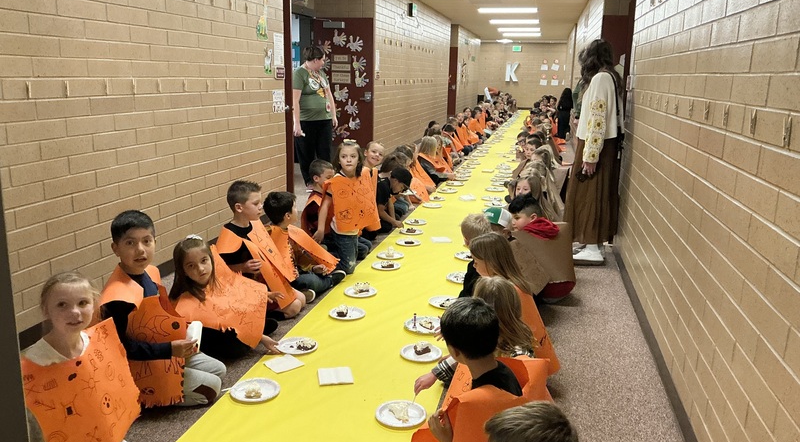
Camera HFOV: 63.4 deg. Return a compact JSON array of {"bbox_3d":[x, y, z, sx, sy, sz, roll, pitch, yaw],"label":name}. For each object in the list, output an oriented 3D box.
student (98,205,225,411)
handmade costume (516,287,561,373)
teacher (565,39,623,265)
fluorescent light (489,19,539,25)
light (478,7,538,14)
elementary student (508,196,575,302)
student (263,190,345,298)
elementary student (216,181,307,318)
[{"bbox_3d":[-1.067,0.361,2.778,0.520,0.820,0.420,10,15,32],"label":"student"},{"bbox_3d":[0.537,0.509,2.951,0.380,0.440,0.430,11,16,37],"label":"handmade costume"},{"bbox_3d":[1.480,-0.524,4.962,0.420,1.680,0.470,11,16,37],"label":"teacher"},{"bbox_3d":[2.973,-5.158,16.756,1.220,0.080,0.580,4,13,12],"label":"fluorescent light"},{"bbox_3d":[2.313,-4.503,13.817,1.220,0.080,0.580,4,13,12],"label":"light"},{"bbox_3d":[0.857,0.149,4.246,0.580,0.660,0.440,8,15,29],"label":"elementary student"},{"bbox_3d":[-0.700,0.111,4.381,0.570,0.610,0.460,1,13,-2],"label":"student"},{"bbox_3d":[-0.824,0.156,3.811,0.540,0.770,0.430,8,14,26],"label":"elementary student"}]

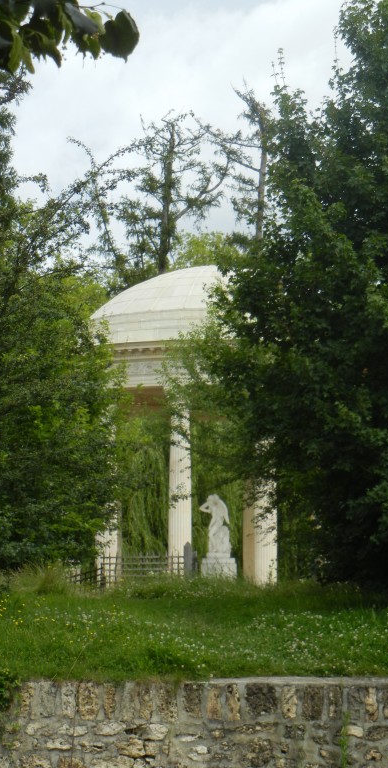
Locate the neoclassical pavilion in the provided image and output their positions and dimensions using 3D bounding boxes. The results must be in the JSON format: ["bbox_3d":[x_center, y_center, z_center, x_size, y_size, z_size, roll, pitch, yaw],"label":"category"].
[{"bbox_3d":[0.644,1.110,62.000,7.200,8.750,7.200,0,-3,0],"label":"neoclassical pavilion"}]

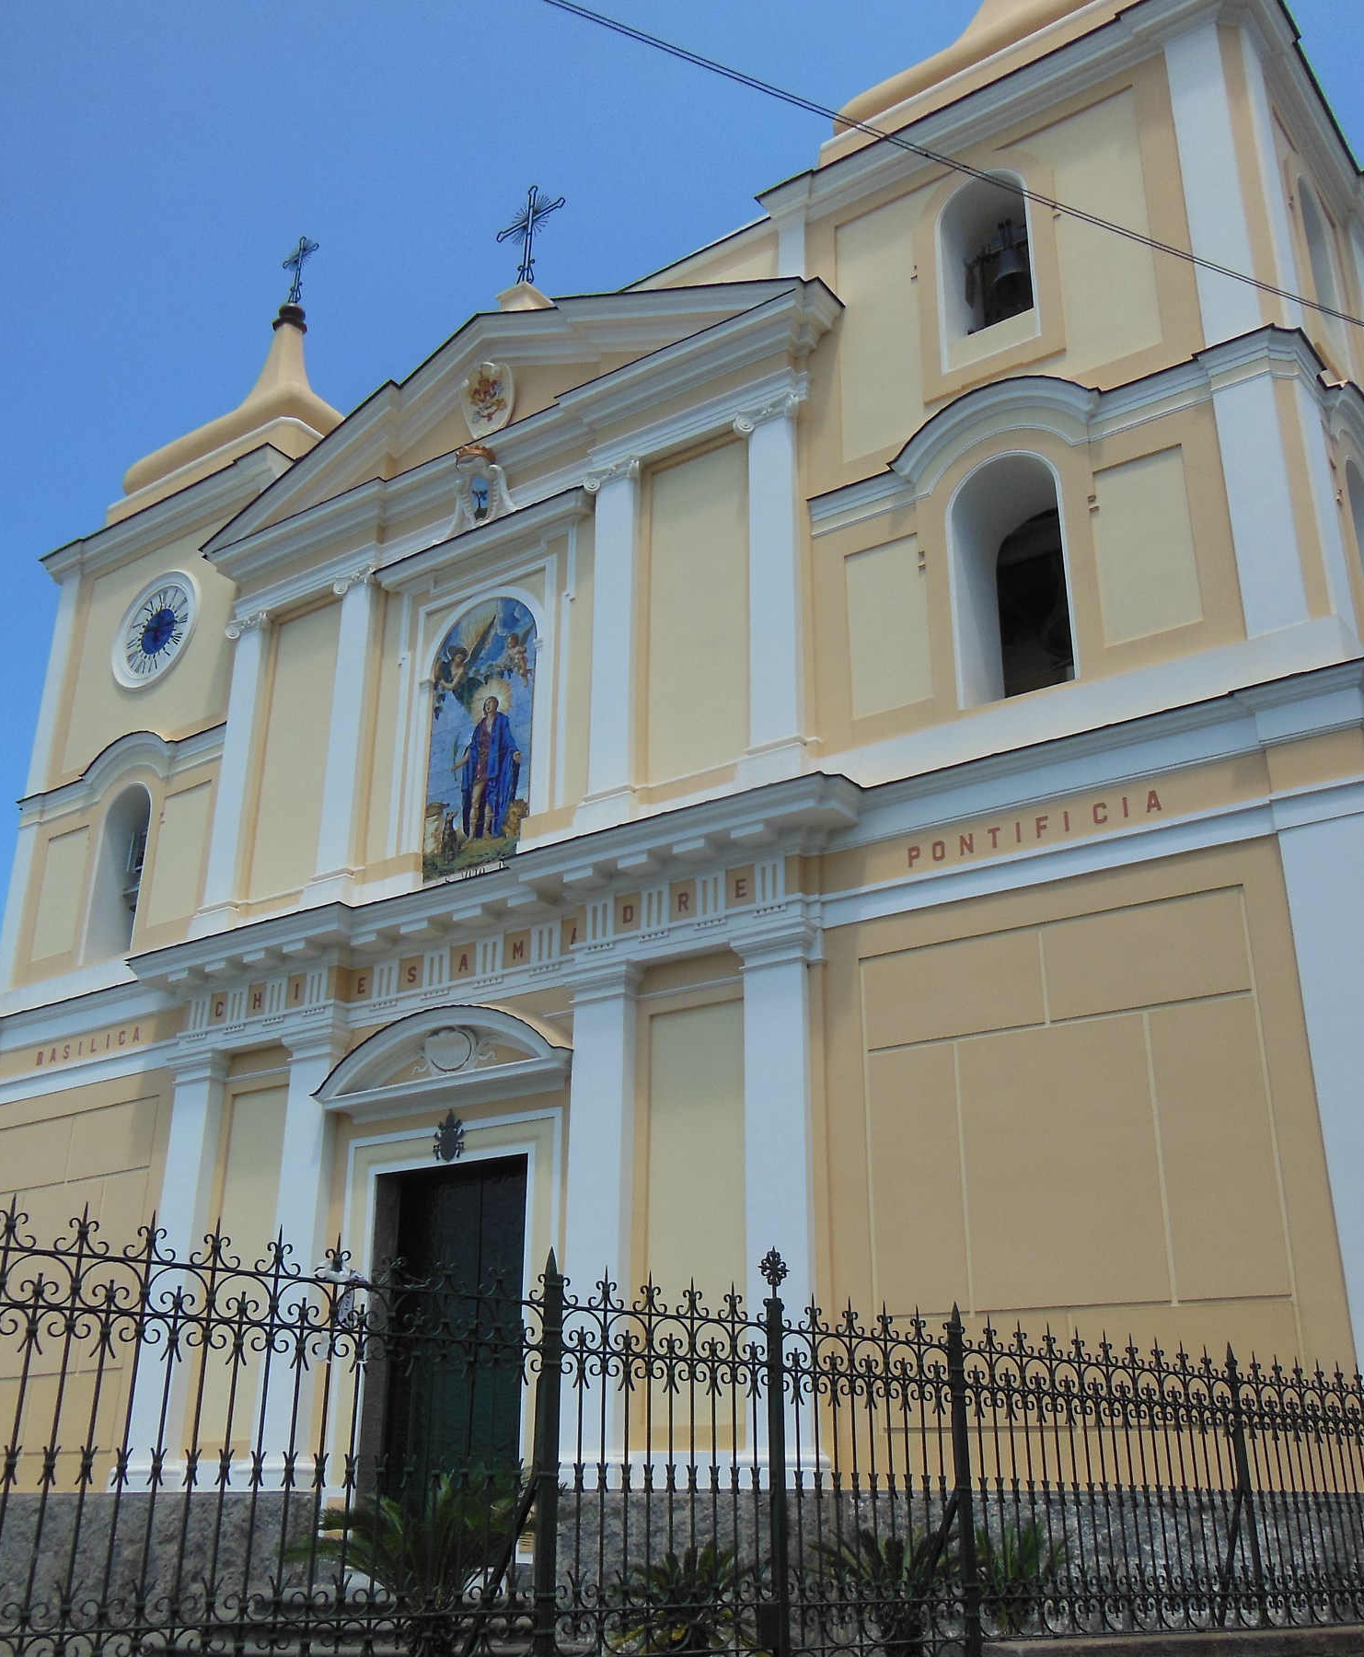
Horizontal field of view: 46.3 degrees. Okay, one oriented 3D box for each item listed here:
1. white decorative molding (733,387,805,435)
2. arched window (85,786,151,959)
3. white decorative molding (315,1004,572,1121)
[{"bbox_3d":[1.076,-5.049,19.456,0.980,0.440,0.280,-15,-27,32],"label":"white decorative molding"},{"bbox_3d":[-8.703,0.659,25.089,1.150,2.900,0.450,-15,-27,32],"label":"arched window"},{"bbox_3d":[-2.808,2.796,19.347,4.100,1.120,0.500,-15,-27,32],"label":"white decorative molding"}]

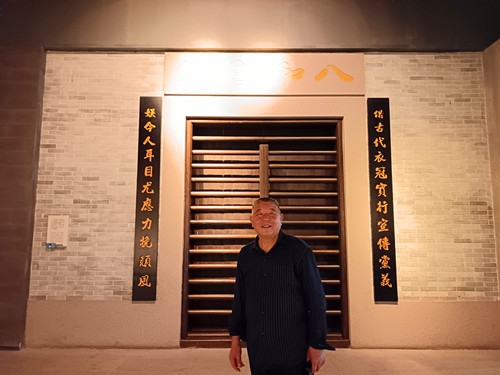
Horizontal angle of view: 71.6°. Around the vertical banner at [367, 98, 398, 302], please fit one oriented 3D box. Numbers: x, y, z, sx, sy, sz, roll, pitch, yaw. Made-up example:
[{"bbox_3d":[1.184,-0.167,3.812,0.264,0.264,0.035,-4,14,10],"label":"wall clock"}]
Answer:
[{"bbox_3d":[1.766,0.129,4.646,0.295,2.708,0.050,0,-6,0],"label":"vertical banner"}]

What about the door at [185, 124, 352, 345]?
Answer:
[{"bbox_3d":[0.204,0.548,4.629,2.152,3.022,0.150,0,-6,0],"label":"door"}]

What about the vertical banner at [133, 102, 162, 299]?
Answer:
[{"bbox_3d":[-1.356,0.116,4.635,0.296,2.718,0.050,0,-6,0],"label":"vertical banner"}]

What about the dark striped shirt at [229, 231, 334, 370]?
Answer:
[{"bbox_3d":[0.197,0.641,2.032,0.580,0.766,0.300,-2,-7,17],"label":"dark striped shirt"}]

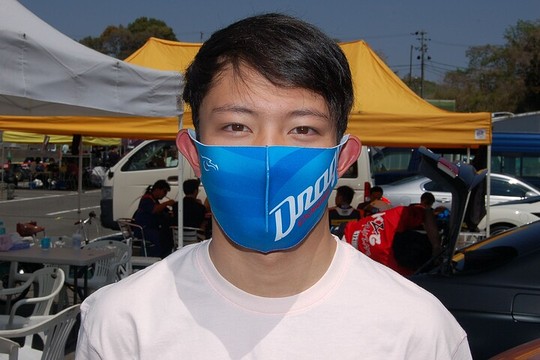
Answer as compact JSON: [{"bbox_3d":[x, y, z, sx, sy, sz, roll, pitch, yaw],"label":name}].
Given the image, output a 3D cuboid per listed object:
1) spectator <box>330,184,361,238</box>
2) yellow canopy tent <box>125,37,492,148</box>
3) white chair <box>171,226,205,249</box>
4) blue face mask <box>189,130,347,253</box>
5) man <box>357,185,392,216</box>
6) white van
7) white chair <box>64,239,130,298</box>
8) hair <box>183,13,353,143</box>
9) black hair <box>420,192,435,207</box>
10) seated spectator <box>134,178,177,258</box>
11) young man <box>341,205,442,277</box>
[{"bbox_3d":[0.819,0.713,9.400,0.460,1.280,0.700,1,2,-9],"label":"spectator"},{"bbox_3d":[-0.200,-0.260,11.000,5.800,3.100,3.000,1,2,10],"label":"yellow canopy tent"},{"bbox_3d":[-0.972,0.921,10.200,0.480,0.760,0.510,1,2,9],"label":"white chair"},{"bbox_3d":[-0.003,0.010,0.875,0.160,0.128,0.110,2,1,0],"label":"blue face mask"},{"bbox_3d":[1.345,0.704,10.900,0.480,1.240,0.700,2,2,17],"label":"man"},{"bbox_3d":[-0.530,0.183,15.650,4.700,1.960,1.690,1,1,5],"label":"white van"},{"bbox_3d":[-1.574,0.946,7.800,0.560,0.800,0.560,2,2,27],"label":"white chair"},{"bbox_3d":[-0.002,-0.105,0.950,0.187,0.170,0.215,2,1,0],"label":"hair"},{"bbox_3d":[1.879,0.253,10.200,0.170,0.180,0.200,1,1,6],"label":"black hair"},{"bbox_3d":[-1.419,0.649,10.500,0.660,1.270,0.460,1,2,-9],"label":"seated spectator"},{"bbox_3d":[0.615,0.808,4.800,0.720,1.320,0.520,0,2,-30],"label":"young man"}]

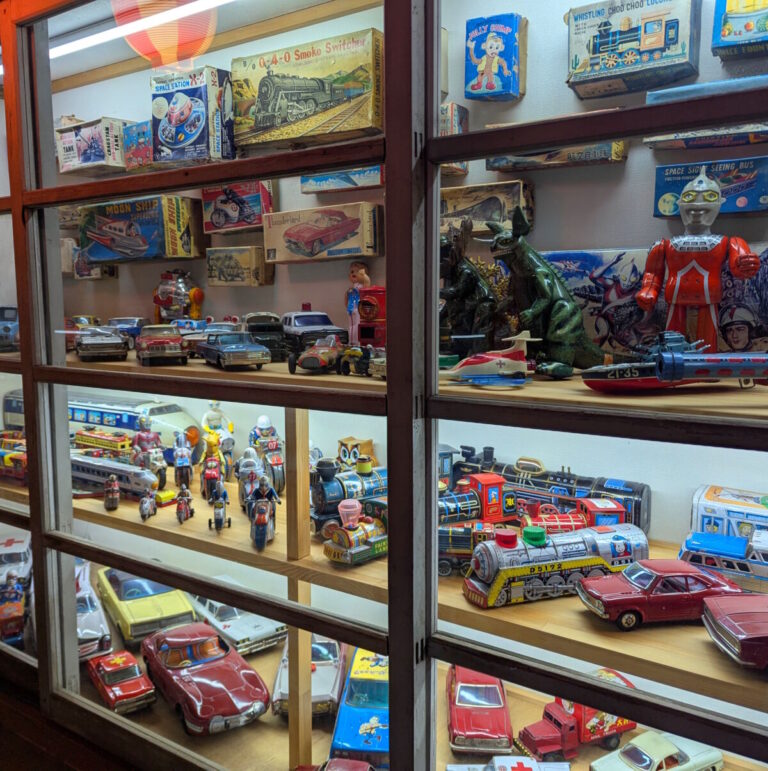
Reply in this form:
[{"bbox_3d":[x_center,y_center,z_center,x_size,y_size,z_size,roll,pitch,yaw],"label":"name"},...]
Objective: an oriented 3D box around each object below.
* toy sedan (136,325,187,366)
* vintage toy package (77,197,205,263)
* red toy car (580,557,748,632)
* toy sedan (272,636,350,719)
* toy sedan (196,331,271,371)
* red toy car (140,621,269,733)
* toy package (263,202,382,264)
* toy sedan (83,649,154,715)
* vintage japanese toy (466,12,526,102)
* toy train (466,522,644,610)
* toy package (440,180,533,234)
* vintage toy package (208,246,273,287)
[{"bbox_3d":[-0.446,-0.083,1.417,0.086,0.076,0.202,-3,7,-22],"label":"toy sedan"},{"bbox_3d":[-0.640,-0.402,1.856,0.331,0.144,0.109,4,10,34],"label":"vintage toy package"},{"bbox_3d":[0.375,0.277,0.965,0.200,0.069,0.084,-1,7,-9],"label":"red toy car"},{"bbox_3d":[-0.142,0.566,1.463,0.118,0.080,0.307,0,7,1],"label":"toy sedan"},{"bbox_3d":[-0.284,-0.068,1.331,0.085,0.065,0.203,-3,7,-27],"label":"toy sedan"},{"bbox_3d":[-0.360,0.559,1.405,0.150,0.115,0.369,-5,8,-34],"label":"red toy car"},{"bbox_3d":[-0.133,-0.330,1.558,0.277,0.106,0.070,3,7,33],"label":"toy package"},{"bbox_3d":[-0.530,0.585,1.432,0.083,0.057,0.199,-5,8,-36],"label":"toy sedan"},{"bbox_3d":[0.205,-0.596,1.300,0.093,0.130,0.061,8,17,33],"label":"vintage japanese toy"},{"bbox_3d":[0.254,0.253,1.051,0.286,0.095,0.059,-2,7,-20],"label":"toy train"},{"bbox_3d":[0.173,-0.333,1.358,0.219,0.084,0.063,5,8,35],"label":"toy package"},{"bbox_3d":[-0.343,-0.281,1.701,0.149,0.090,0.071,4,8,33],"label":"vintage toy package"}]

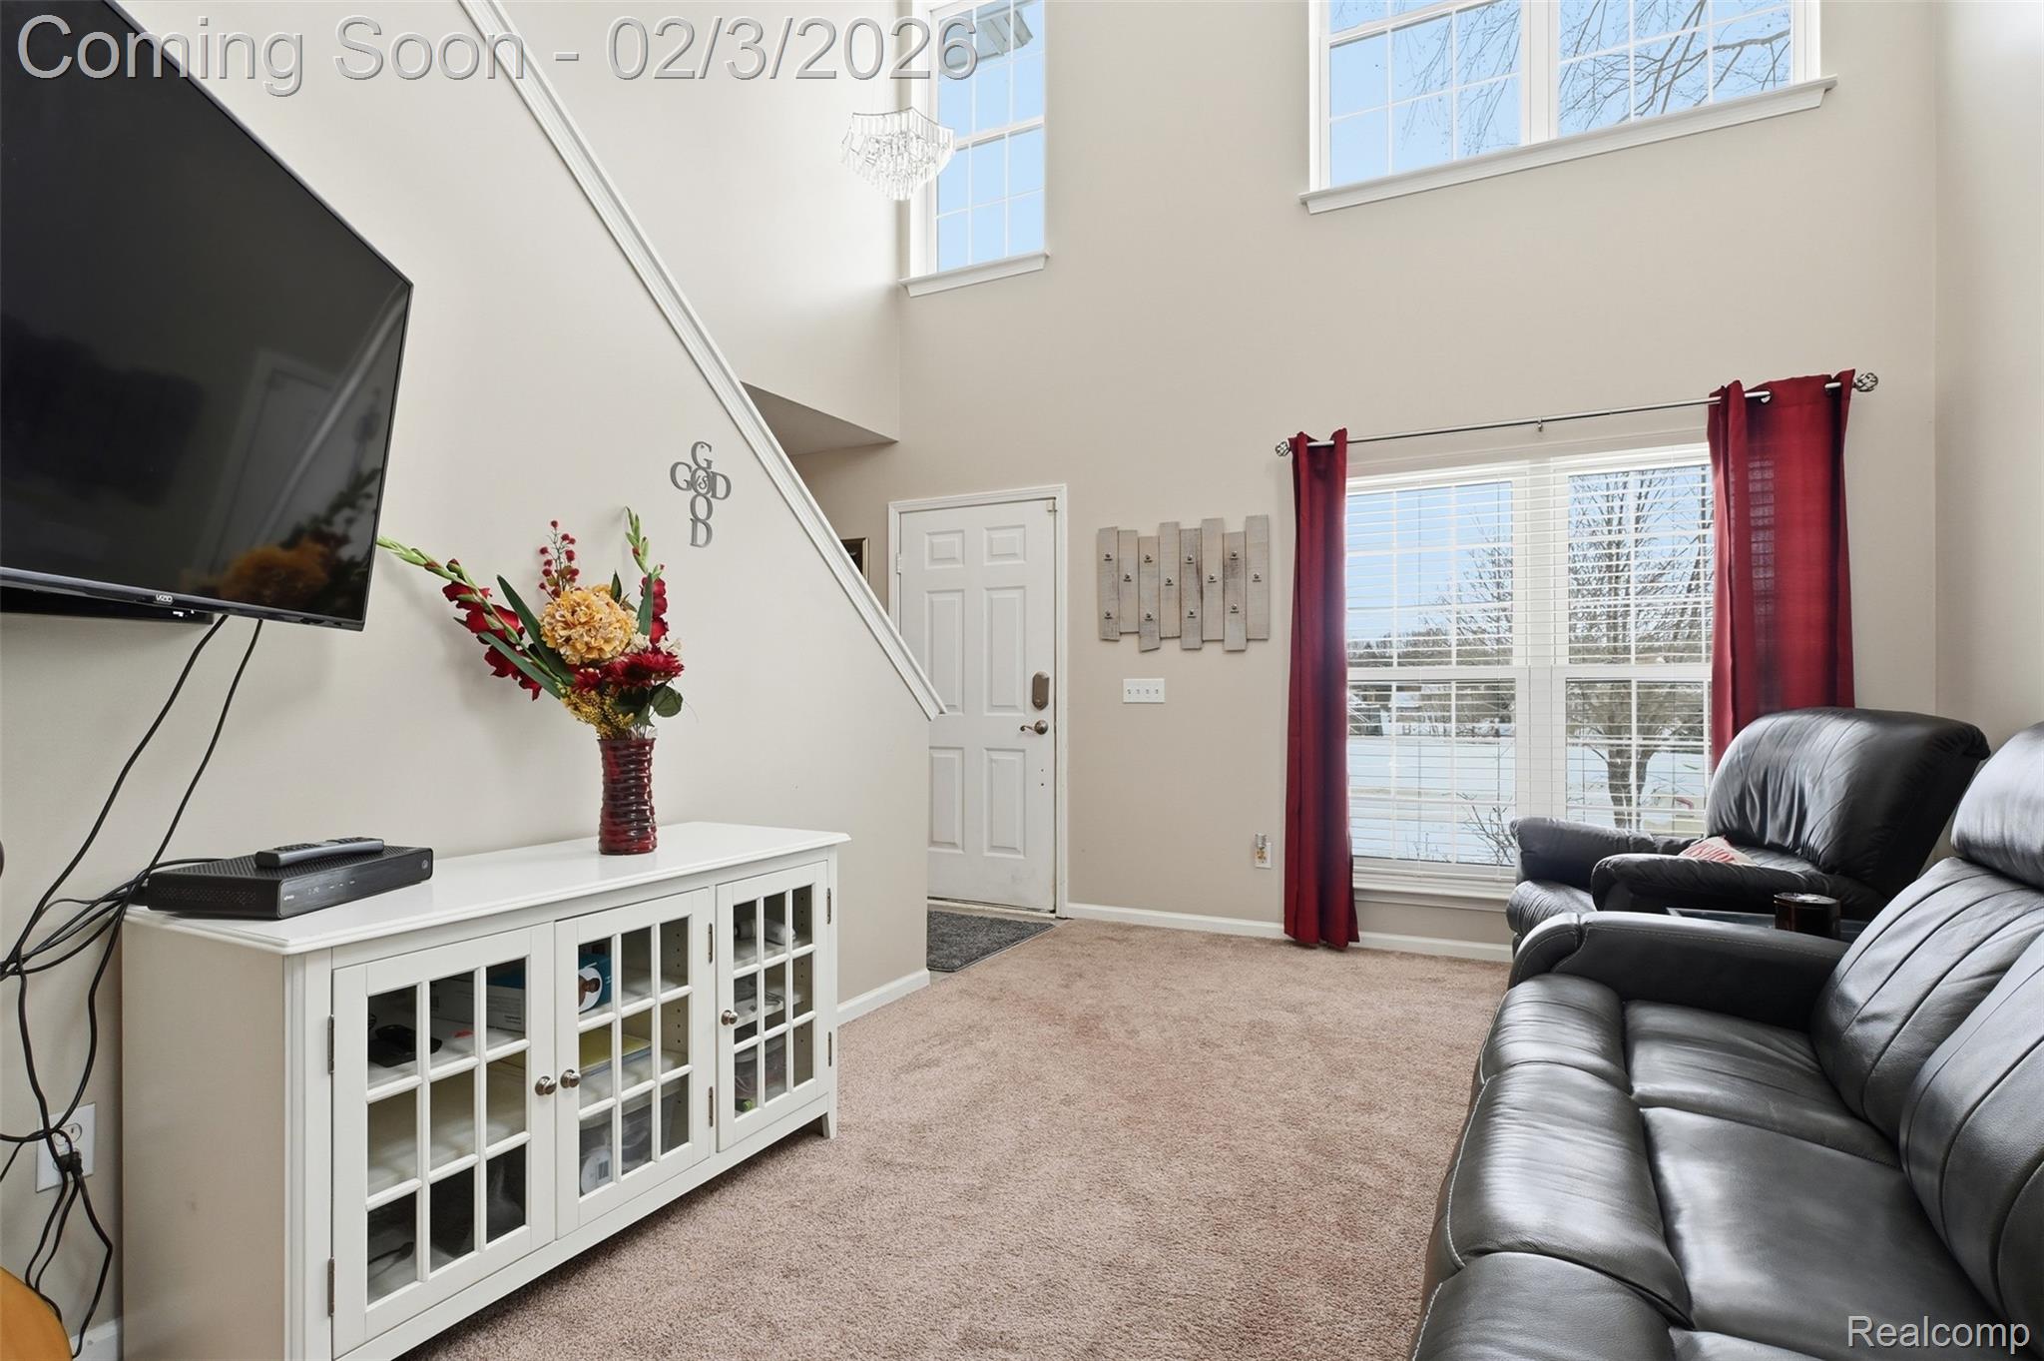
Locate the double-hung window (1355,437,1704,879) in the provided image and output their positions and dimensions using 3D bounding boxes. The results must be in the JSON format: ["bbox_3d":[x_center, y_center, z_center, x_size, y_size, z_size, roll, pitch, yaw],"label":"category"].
[{"bbox_3d":[2.089,-0.025,4.100,1.760,1.730,0.090,0,-1,27],"label":"double-hung window"}]

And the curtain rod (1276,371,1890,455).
[{"bbox_3d":[2.053,-1.021,4.035,2.090,0.075,0.110,0,-1,27],"label":"curtain rod"}]

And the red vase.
[{"bbox_3d":[-0.884,0.255,2.292,0.120,0.253,0.120,0,-1,27],"label":"red vase"}]

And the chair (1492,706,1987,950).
[{"bbox_3d":[2.076,0.598,3.081,1.020,1.050,1.000,0,-1,13],"label":"chair"}]

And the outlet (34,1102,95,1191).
[{"bbox_3d":[-1.496,0.729,1.598,0.012,0.115,0.070,0,-1,27],"label":"outlet"}]

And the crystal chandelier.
[{"bbox_3d":[-0.572,-2.375,4.713,0.500,0.312,0.500,0,-1,27],"label":"crystal chandelier"}]

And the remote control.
[{"bbox_3d":[-1.236,0.303,1.813,0.050,0.026,0.200,0,-1,17],"label":"remote control"}]

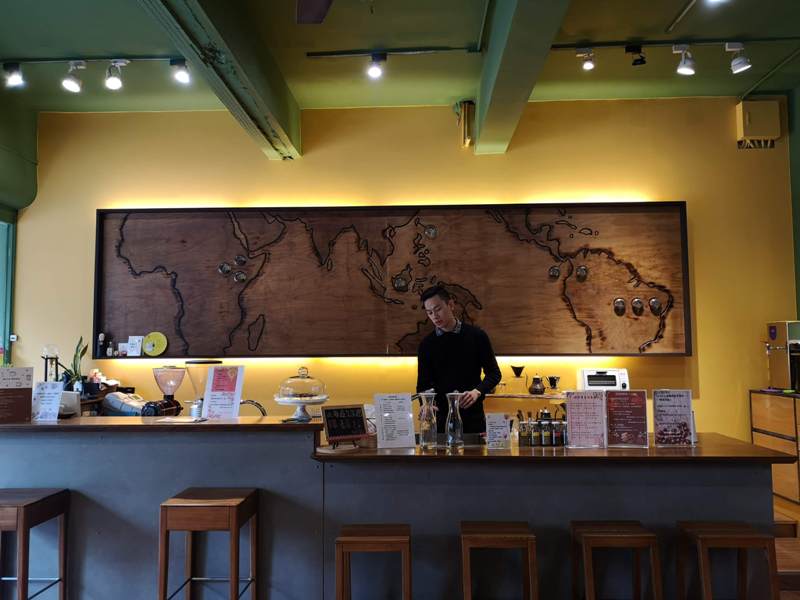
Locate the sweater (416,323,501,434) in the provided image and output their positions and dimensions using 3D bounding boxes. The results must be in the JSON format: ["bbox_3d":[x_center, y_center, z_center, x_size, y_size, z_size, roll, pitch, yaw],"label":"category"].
[{"bbox_3d":[0.370,0.496,3.945,0.500,0.680,0.350,-1,-4,15],"label":"sweater"}]

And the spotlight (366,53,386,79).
[{"bbox_3d":[-0.158,-1.608,4.278,0.120,0.140,0.115,-1,-4,8],"label":"spotlight"}]

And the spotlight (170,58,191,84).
[{"bbox_3d":[-1.518,-1.587,4.326,0.120,0.140,0.115,-3,-4,29],"label":"spotlight"}]

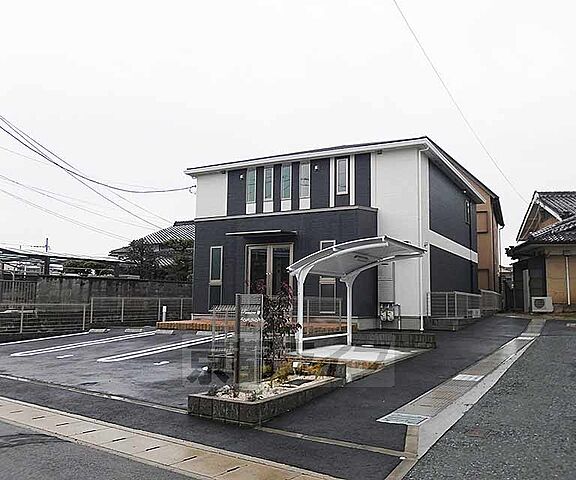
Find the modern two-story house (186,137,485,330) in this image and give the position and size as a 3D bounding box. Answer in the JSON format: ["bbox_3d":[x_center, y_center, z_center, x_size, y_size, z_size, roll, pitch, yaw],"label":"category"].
[{"bbox_3d":[2.940,0.411,22.074,9.806,6.500,11.566,-3,-8,30],"label":"modern two-story house"}]

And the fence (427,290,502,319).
[{"bbox_3d":[7.964,2.708,20.875,0.950,1.000,12.000,-3,-8,30],"label":"fence"}]

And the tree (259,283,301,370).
[{"bbox_3d":[-0.112,1.292,7.250,0.580,1.350,0.560,1,-6,0],"label":"tree"}]

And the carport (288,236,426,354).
[{"bbox_3d":[1.637,1.332,11.056,2.220,2.410,3.000,-3,-7,29],"label":"carport"}]

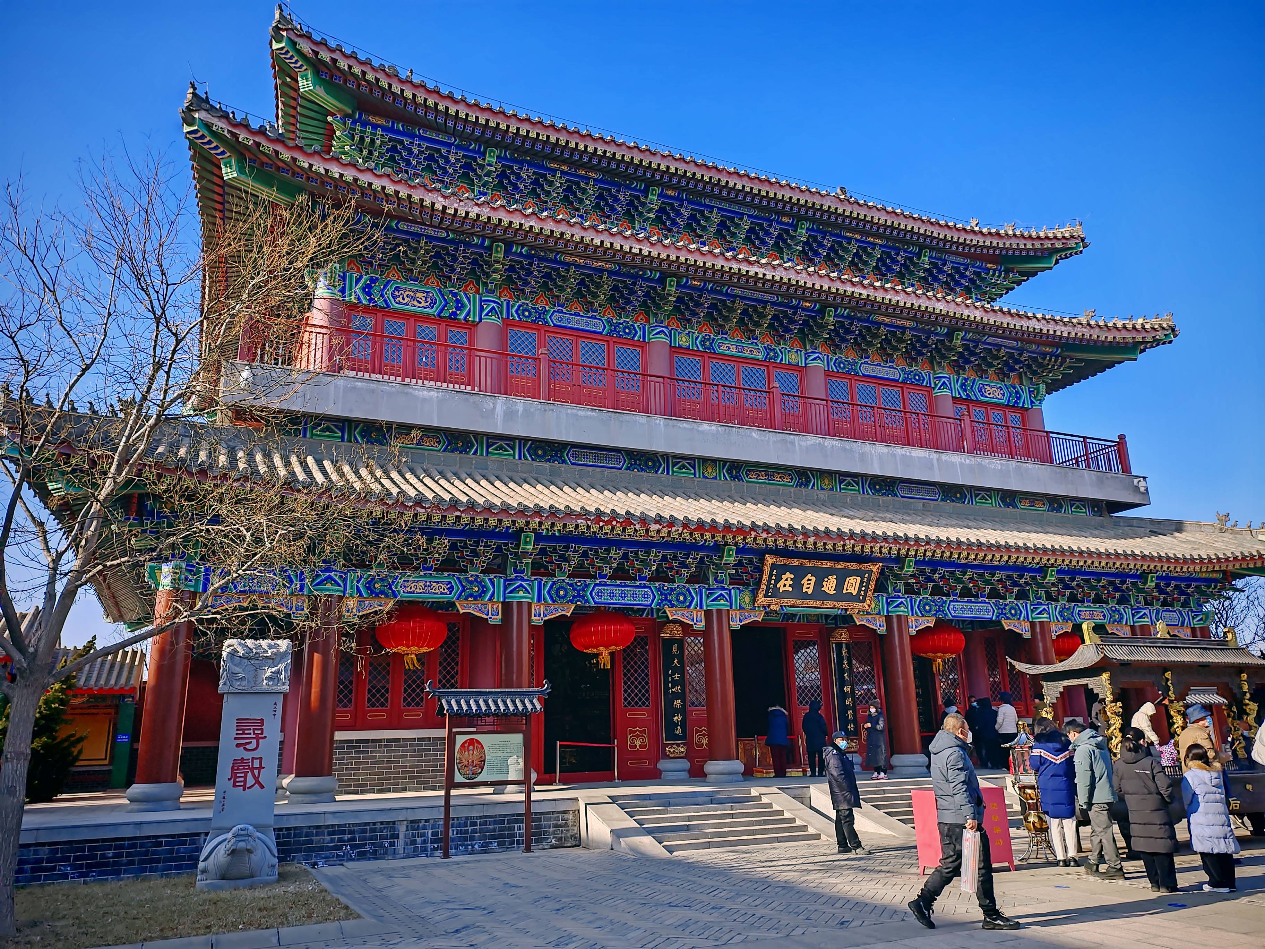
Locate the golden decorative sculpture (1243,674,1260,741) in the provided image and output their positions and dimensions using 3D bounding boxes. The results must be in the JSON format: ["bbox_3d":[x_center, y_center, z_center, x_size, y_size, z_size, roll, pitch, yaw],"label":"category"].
[{"bbox_3d":[8.884,3.393,14.184,0.200,1.099,0.200,6,-17,-24],"label":"golden decorative sculpture"}]

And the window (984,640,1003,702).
[{"bbox_3d":[10.575,5.712,28.872,0.454,1.794,0.080,5,-17,-24],"label":"window"}]

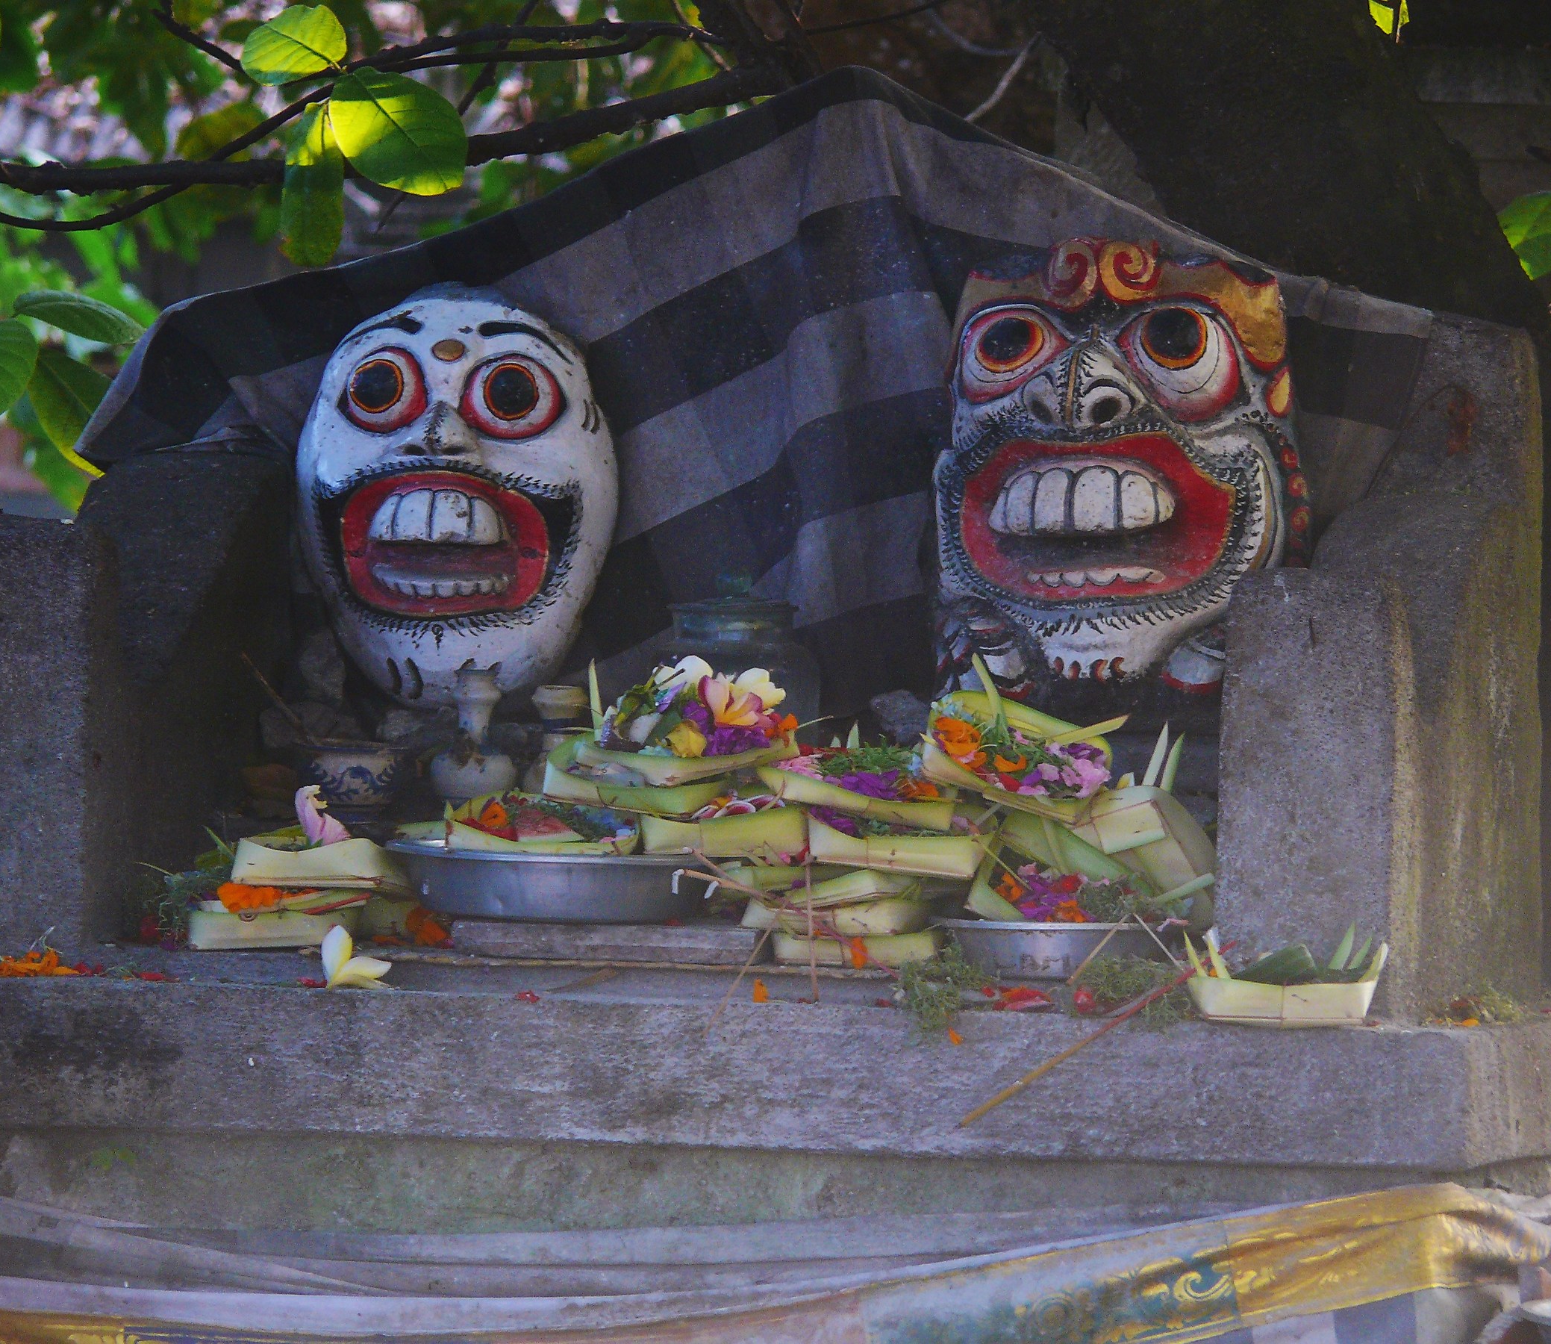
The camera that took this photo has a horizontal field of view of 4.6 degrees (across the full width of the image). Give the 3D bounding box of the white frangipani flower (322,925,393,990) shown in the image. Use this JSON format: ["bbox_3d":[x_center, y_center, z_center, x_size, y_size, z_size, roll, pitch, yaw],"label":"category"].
[{"bbox_3d":[-0.285,0.194,13.284,0.047,0.043,0.038,2,5,20],"label":"white frangipani flower"}]

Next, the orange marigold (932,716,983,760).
[{"bbox_3d":[0.125,0.045,13.305,0.034,0.029,0.030,2,5,20],"label":"orange marigold"}]

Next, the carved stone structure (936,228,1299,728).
[{"bbox_3d":[0.226,-0.126,12.750,0.215,0.312,0.125,2,4,22],"label":"carved stone structure"}]

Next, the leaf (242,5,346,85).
[{"bbox_3d":[-0.344,-0.447,13.900,0.073,0.055,0.035,0,5,0],"label":"leaf"}]

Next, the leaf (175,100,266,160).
[{"bbox_3d":[-0.401,-0.391,14.100,0.065,0.042,0.035,0,5,0],"label":"leaf"}]

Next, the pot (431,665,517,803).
[{"bbox_3d":[-0.209,0.043,13.525,0.060,0.097,0.060,0,5,0],"label":"pot"}]

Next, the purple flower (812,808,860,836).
[{"bbox_3d":[0.039,0.096,12.550,0.032,0.021,0.030,1,4,15],"label":"purple flower"}]

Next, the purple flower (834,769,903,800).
[{"bbox_3d":[0.064,0.076,13.327,0.047,0.021,0.038,2,5,20],"label":"purple flower"}]

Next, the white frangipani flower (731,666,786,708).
[{"bbox_3d":[-0.012,0.011,12.600,0.044,0.034,0.040,1,4,10],"label":"white frangipani flower"}]

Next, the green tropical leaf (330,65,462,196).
[{"bbox_3d":[-0.252,-0.360,13.000,0.088,0.084,0.030,0,4,0],"label":"green tropical leaf"}]

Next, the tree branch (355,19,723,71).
[{"bbox_3d":[-0.170,-0.450,14.000,0.265,0.036,0.050,0,5,0],"label":"tree branch"}]

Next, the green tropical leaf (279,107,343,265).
[{"bbox_3d":[-0.309,-0.325,13.000,0.042,0.108,0.030,1,4,10],"label":"green tropical leaf"}]

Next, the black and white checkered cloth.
[{"bbox_3d":[-0.014,-0.194,13.450,0.900,0.430,0.250,2,5,20],"label":"black and white checkered cloth"}]

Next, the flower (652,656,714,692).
[{"bbox_3d":[-0.060,0.004,12.600,0.045,0.033,0.042,1,4,10],"label":"flower"}]

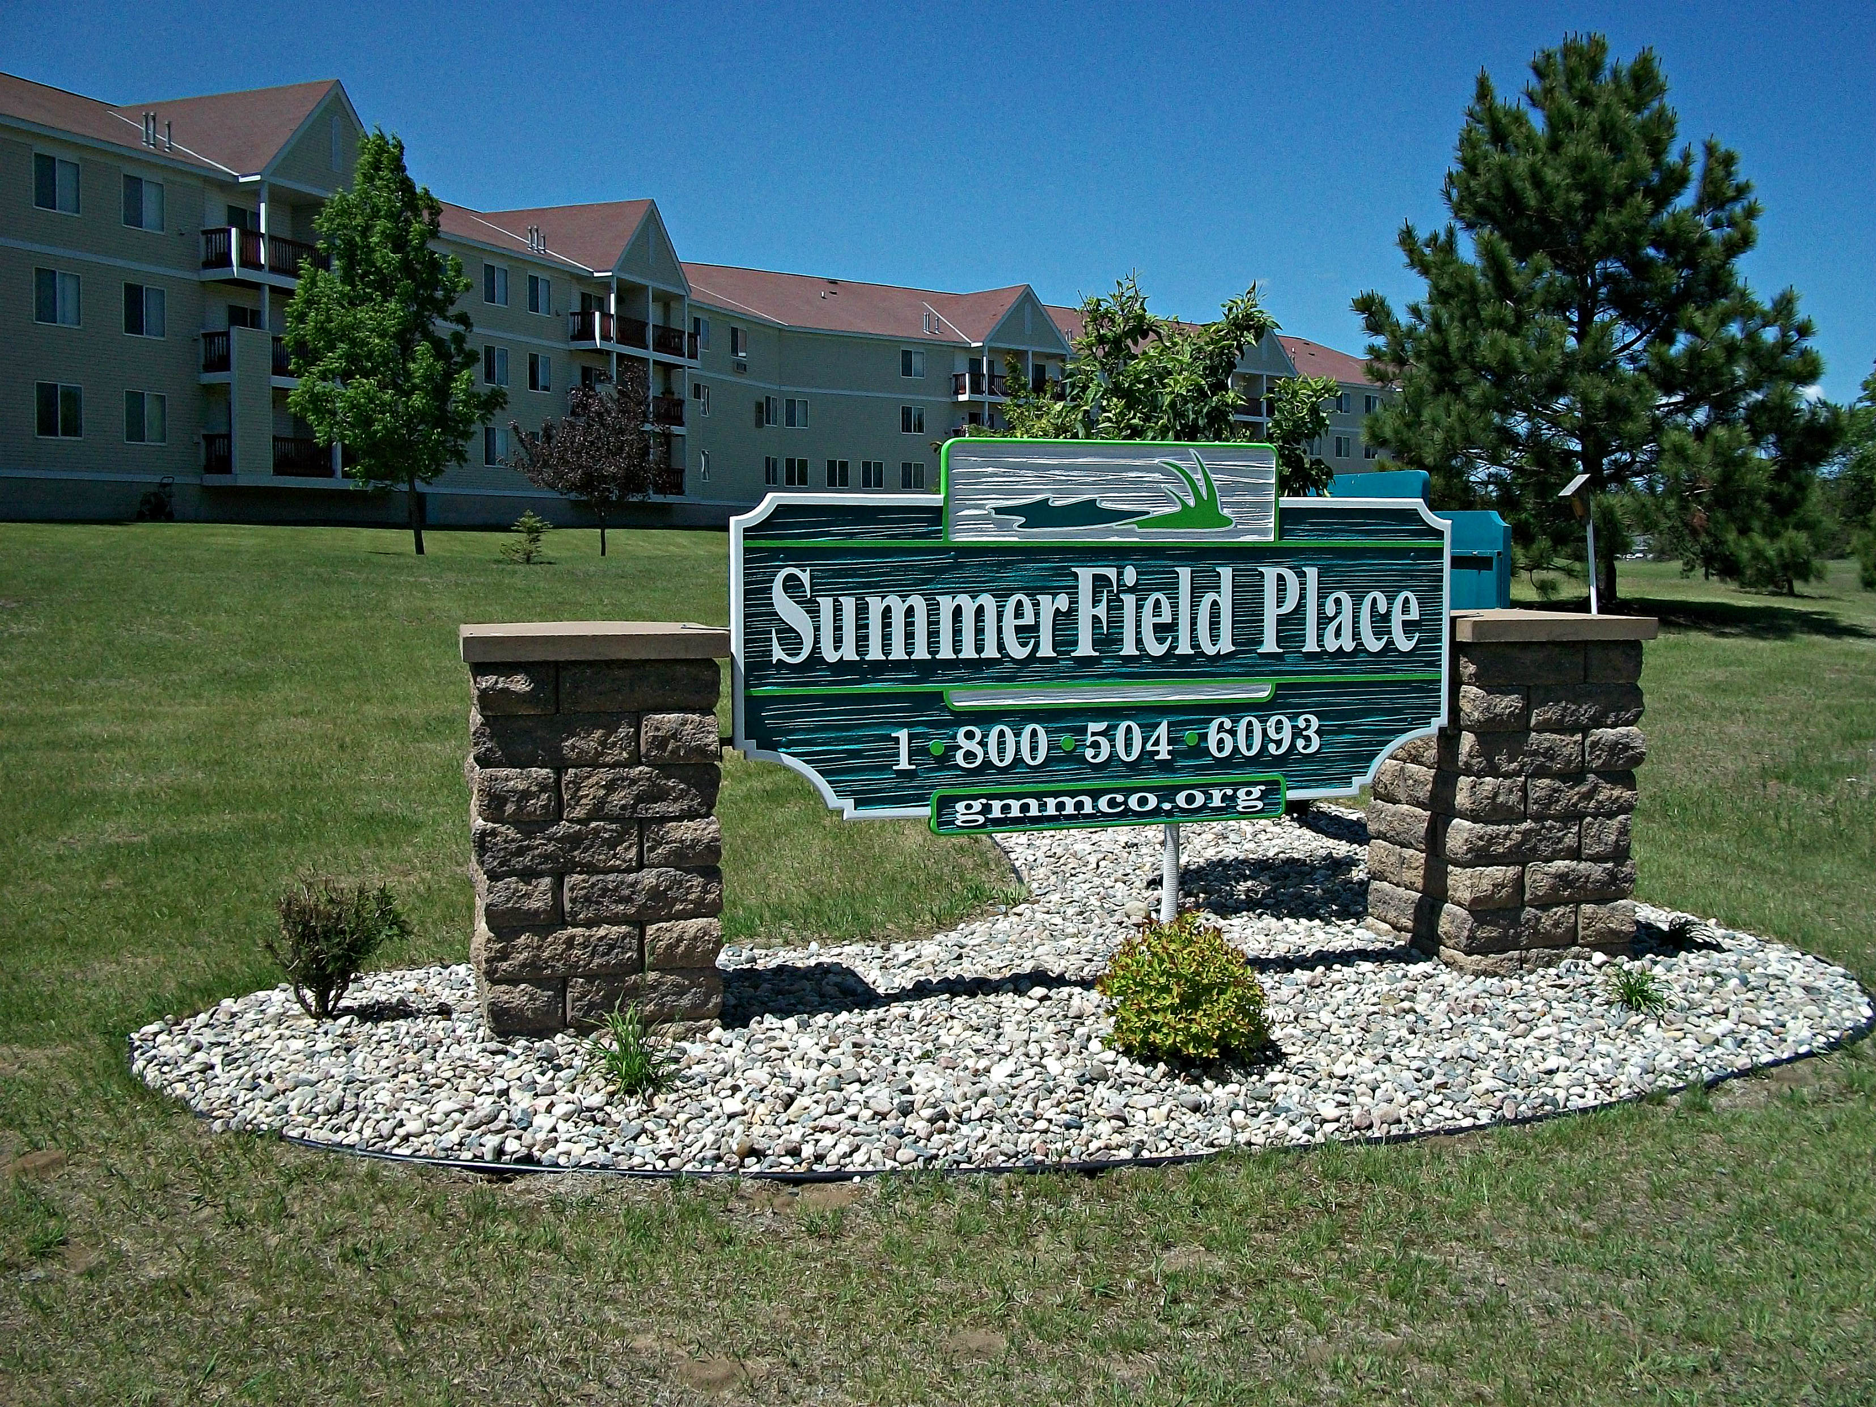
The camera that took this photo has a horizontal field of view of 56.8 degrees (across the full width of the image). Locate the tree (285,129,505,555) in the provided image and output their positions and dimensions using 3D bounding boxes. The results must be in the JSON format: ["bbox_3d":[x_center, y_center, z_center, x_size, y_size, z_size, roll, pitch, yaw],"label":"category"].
[{"bbox_3d":[-10.478,-6.937,33.443,4.300,8.104,4.300,-1,5,-17],"label":"tree"}]

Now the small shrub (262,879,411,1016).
[{"bbox_3d":[-1.781,0.727,5.174,0.420,0.423,0.400,-2,6,-19],"label":"small shrub"}]

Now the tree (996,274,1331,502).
[{"bbox_3d":[1.250,-1.132,10.440,2.300,2.812,2.300,1,5,7],"label":"tree"}]

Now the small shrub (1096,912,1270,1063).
[{"bbox_3d":[0.694,0.783,5.007,0.475,0.358,0.470,1,5,8],"label":"small shrub"}]

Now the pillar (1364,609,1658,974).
[{"bbox_3d":[1.986,0.273,6.222,0.748,1.175,0.757,-2,5,-18],"label":"pillar"}]

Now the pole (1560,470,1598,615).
[{"bbox_3d":[3.726,-0.459,9.998,0.200,1.729,0.150,-5,6,-22],"label":"pole"}]

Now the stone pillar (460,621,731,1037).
[{"bbox_3d":[-1.064,0.344,5.339,0.744,1.145,0.748,-1,5,-16],"label":"stone pillar"}]

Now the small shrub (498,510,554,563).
[{"bbox_3d":[-7.301,-2.948,30.675,0.970,0.942,0.970,-1,5,-13],"label":"small shrub"}]

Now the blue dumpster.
[{"bbox_3d":[4.658,-1.363,17.346,2.000,1.905,1.300,2,6,23],"label":"blue dumpster"}]

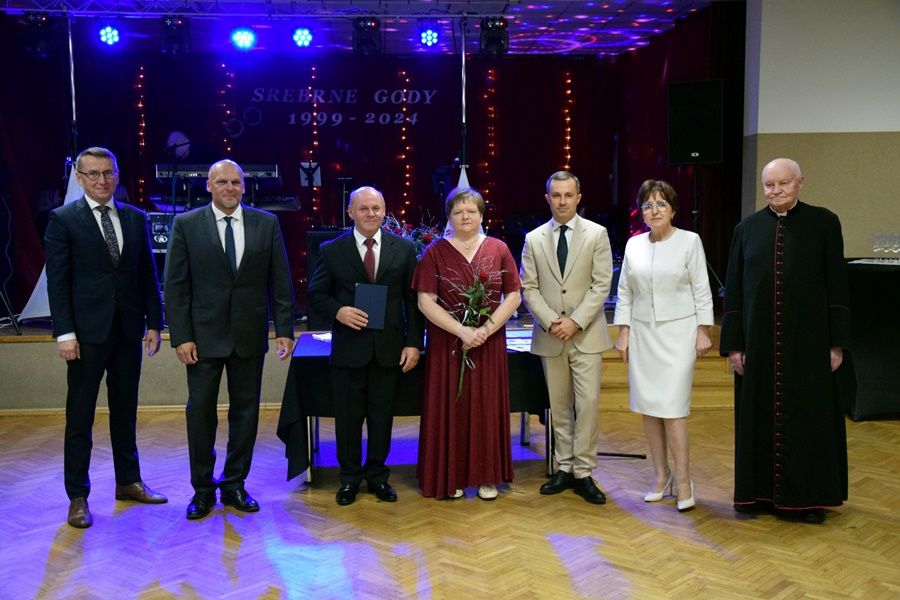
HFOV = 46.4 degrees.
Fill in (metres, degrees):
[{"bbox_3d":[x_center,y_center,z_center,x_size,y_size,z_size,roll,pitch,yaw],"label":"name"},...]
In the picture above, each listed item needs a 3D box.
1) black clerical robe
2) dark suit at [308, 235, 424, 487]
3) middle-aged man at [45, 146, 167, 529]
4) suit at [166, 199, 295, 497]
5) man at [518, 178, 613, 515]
[{"bbox_3d":[1.683,0.258,5.267,0.640,1.498,0.430,2,5,26],"label":"black clerical robe"},{"bbox_3d":[-0.454,0.289,5.582,0.610,1.324,0.360,-1,4,-9],"label":"dark suit"},{"bbox_3d":[-1.770,0.166,5.359,0.530,1.860,0.420,-3,6,-28],"label":"middle-aged man"},{"bbox_3d":[-1.155,0.238,5.507,0.600,1.470,0.350,-2,6,-20],"label":"suit"},{"bbox_3d":[0.625,0.186,5.633,0.480,1.770,0.360,1,5,10],"label":"man"}]

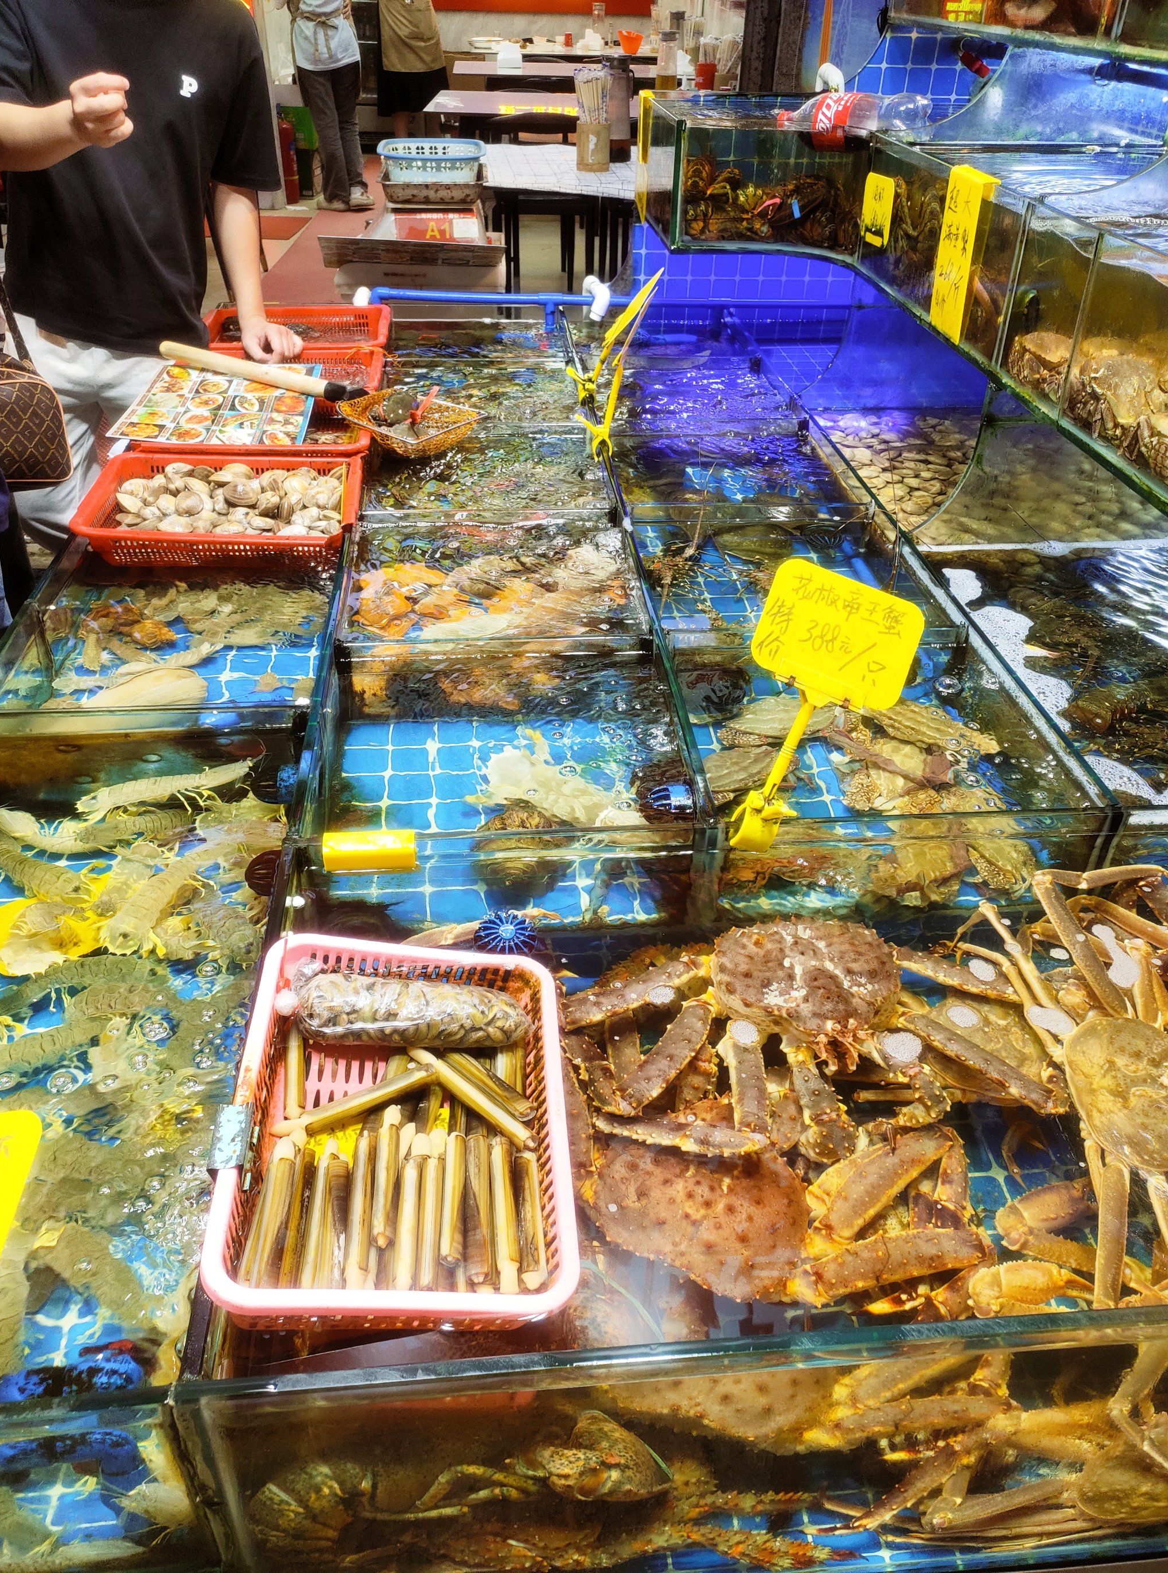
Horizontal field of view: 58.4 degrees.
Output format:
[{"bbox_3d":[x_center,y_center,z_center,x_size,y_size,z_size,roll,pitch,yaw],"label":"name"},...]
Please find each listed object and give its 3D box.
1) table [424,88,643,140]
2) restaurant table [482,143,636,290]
[{"bbox_3d":[-0.109,-3.114,5.455,1.330,0.750,0.880,-2,38,-5],"label":"table"},{"bbox_3d":[0.188,-1.842,3.832,1.180,0.750,0.870,-2,38,-5],"label":"restaurant table"}]

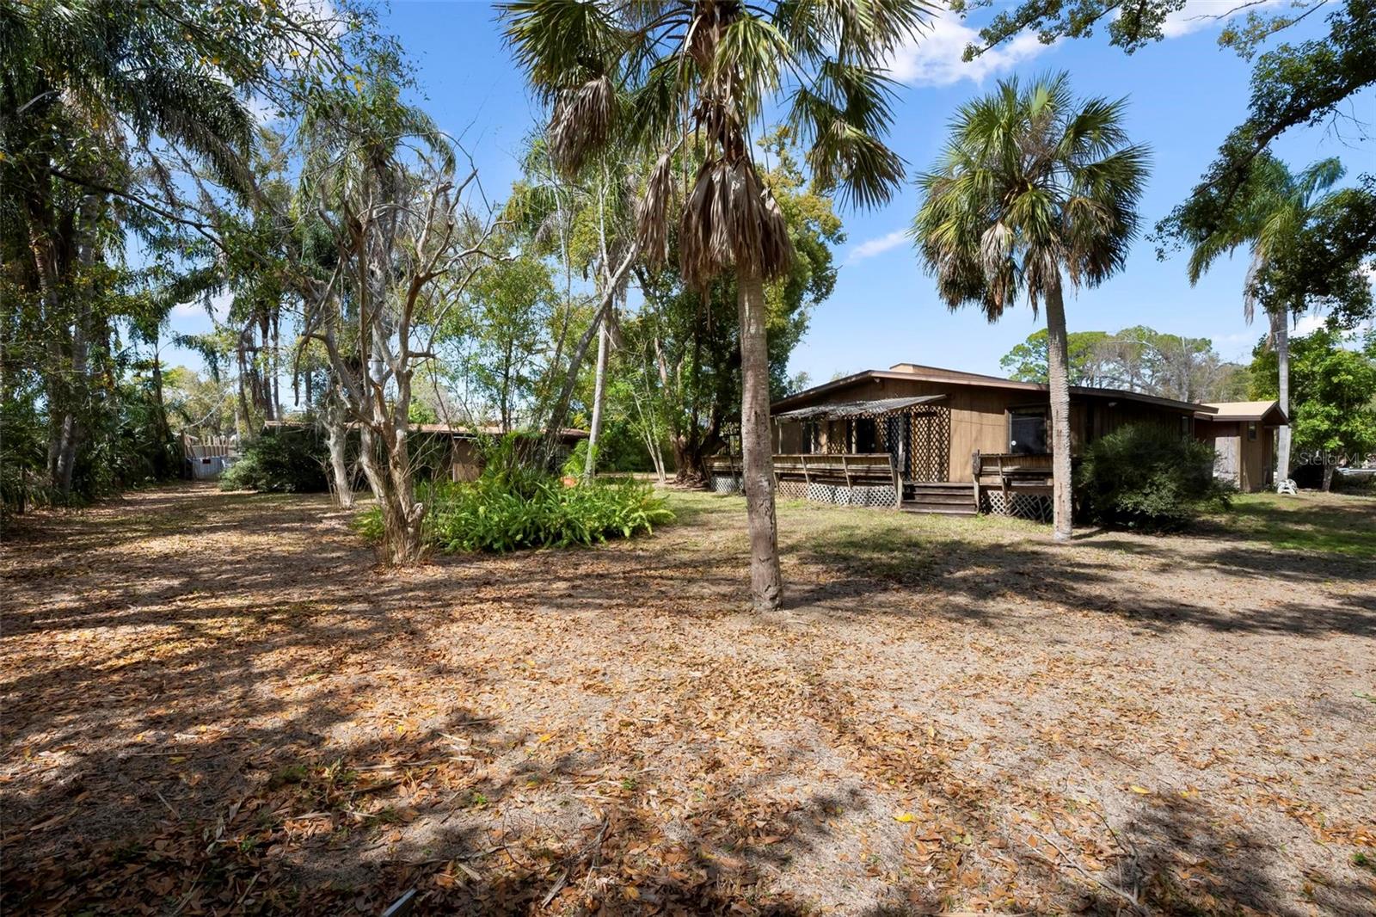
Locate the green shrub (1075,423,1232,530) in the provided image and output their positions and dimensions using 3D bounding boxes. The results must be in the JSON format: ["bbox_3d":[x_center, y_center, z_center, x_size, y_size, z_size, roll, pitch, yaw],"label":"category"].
[{"bbox_3d":[10.700,0.300,14.150,2.900,2.350,3.000,0,0,37],"label":"green shrub"}]

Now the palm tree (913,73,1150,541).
[{"bbox_3d":[6.400,-2.850,11.400,3.950,8.600,3.950,0,0,29],"label":"palm tree"}]

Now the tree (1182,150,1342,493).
[{"bbox_3d":[26.100,-6.000,27.500,5.900,14.900,5.900,0,0,43],"label":"tree"}]

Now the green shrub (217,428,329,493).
[{"bbox_3d":[-17.800,0.030,26.300,3.900,2.650,3.300,0,0,-34],"label":"green shrub"}]

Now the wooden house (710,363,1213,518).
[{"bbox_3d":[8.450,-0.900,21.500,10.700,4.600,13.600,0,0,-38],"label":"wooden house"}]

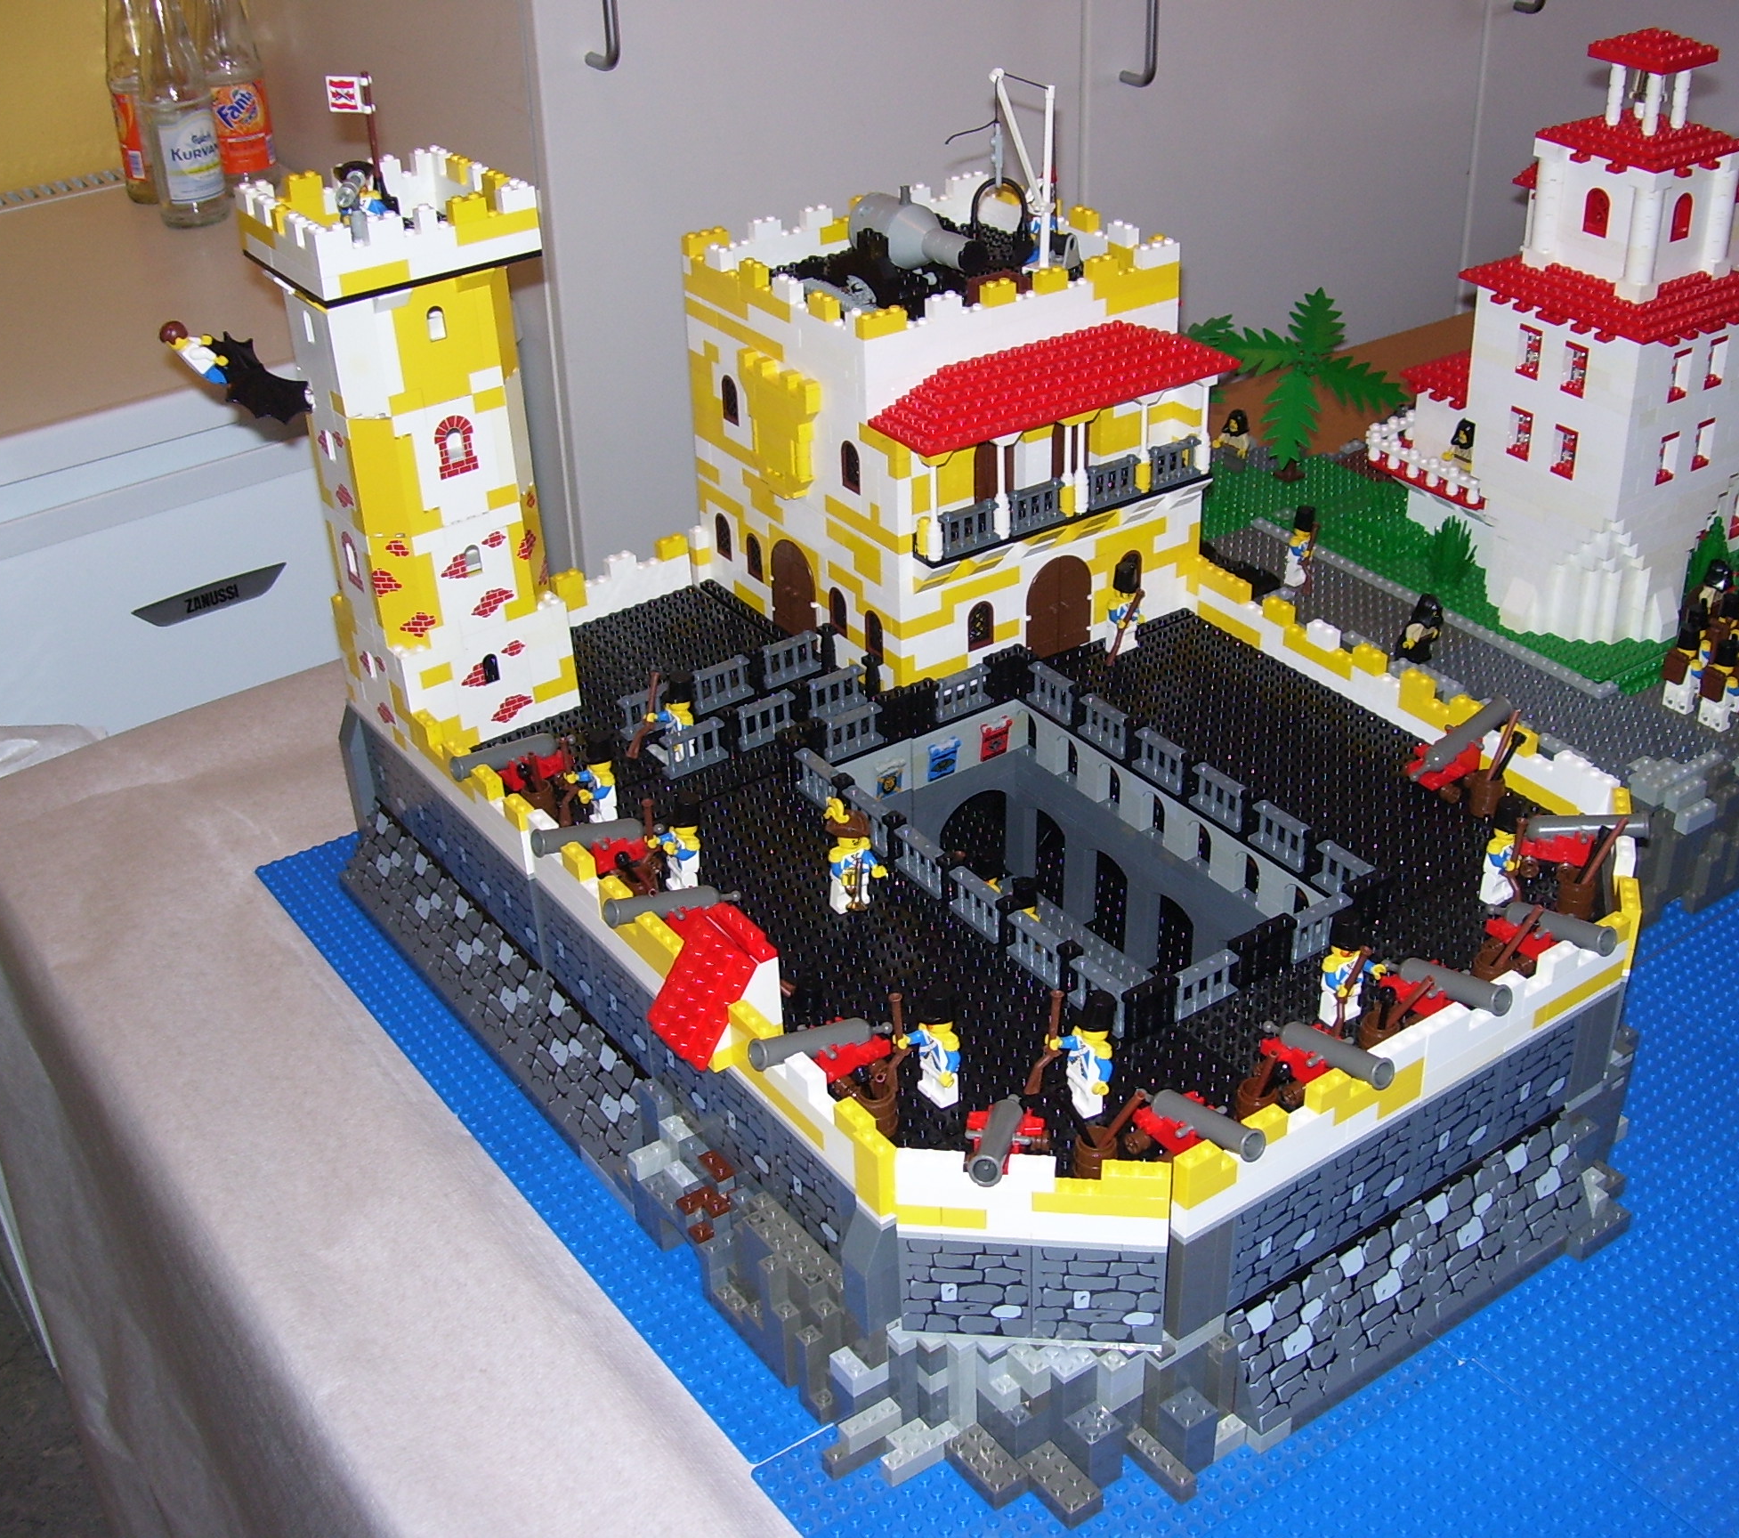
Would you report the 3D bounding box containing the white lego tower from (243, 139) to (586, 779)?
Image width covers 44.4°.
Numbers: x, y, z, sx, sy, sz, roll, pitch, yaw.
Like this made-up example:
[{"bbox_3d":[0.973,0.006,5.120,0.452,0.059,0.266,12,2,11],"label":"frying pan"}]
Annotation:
[{"bbox_3d":[-0.213,-0.147,1.007,0.104,0.267,0.105,-21,35,-28],"label":"white lego tower"}]

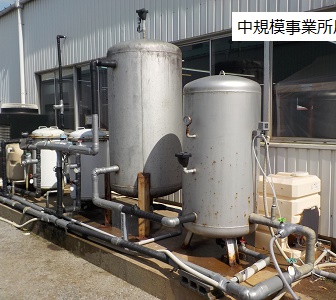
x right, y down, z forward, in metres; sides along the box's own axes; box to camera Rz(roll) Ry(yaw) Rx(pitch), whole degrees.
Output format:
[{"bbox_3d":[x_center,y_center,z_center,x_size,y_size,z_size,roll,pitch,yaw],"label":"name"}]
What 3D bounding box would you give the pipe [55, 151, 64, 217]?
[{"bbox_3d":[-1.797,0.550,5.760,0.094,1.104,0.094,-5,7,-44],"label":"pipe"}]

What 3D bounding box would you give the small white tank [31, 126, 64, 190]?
[{"bbox_3d":[-2.633,0.171,7.652,0.779,1.343,0.779,-5,7,-44],"label":"small white tank"}]

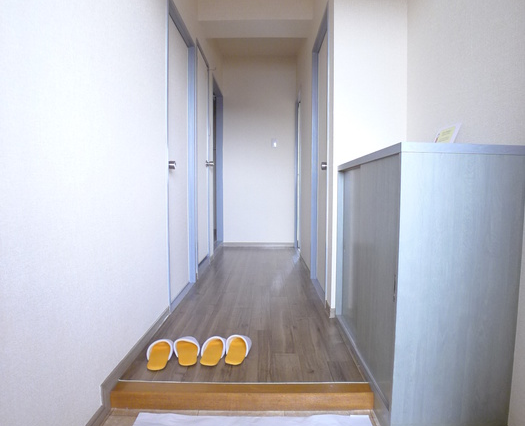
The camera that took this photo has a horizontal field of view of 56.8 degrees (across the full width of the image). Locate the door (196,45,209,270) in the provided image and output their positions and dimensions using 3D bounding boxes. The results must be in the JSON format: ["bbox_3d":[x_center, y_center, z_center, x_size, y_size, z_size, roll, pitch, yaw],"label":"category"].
[{"bbox_3d":[-0.529,-0.461,4.159,0.045,1.760,0.700,0,3,1],"label":"door"}]

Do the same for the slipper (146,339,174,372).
[{"bbox_3d":[-0.413,0.570,2.008,0.100,0.068,0.250,0,3,-2],"label":"slipper"}]

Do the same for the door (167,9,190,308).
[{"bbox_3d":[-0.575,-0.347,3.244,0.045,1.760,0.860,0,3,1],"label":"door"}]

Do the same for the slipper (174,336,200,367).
[{"bbox_3d":[-0.310,0.568,2.050,0.100,0.068,0.250,0,3,-6],"label":"slipper"}]

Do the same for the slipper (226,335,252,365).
[{"bbox_3d":[-0.088,0.567,2.054,0.100,0.068,0.250,0,3,10],"label":"slipper"}]

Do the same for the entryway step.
[{"bbox_3d":[-0.070,0.647,1.724,0.910,0.060,0.088,0,3,1],"label":"entryway step"}]

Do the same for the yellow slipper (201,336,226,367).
[{"bbox_3d":[-0.201,0.568,2.050,0.100,0.068,0.250,0,3,5],"label":"yellow slipper"}]

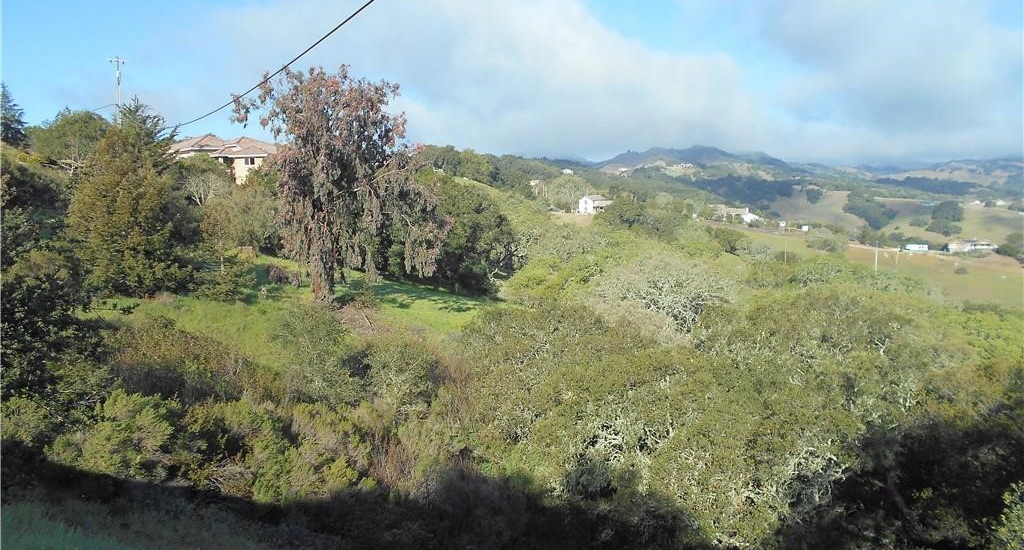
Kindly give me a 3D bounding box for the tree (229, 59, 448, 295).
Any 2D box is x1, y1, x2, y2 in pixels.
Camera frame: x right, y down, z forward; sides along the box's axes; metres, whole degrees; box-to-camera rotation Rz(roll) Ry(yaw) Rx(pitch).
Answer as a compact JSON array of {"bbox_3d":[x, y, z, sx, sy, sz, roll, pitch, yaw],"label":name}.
[{"bbox_3d":[-11.595,-6.254,52.000,14.400,15.900,13.000,0,5,0],"label":"tree"}]

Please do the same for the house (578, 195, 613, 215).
[{"bbox_3d":[36.913,-30.724,340.000,10.000,8.800,14.000,4,7,37],"label":"house"}]

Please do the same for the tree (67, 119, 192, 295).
[{"bbox_3d":[-26.359,-4.720,53.000,8.700,12.300,8.500,0,5,0],"label":"tree"}]

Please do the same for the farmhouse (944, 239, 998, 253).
[{"bbox_3d":[253.088,-15.749,425.000,27.000,6.900,13.000,3,6,30],"label":"farmhouse"}]

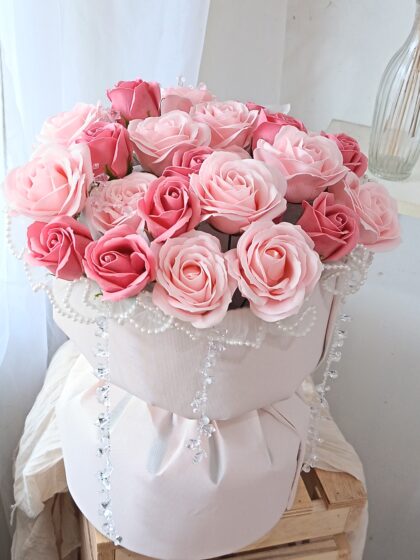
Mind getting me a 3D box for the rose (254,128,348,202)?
[{"bbox_3d":[0.081,-0.103,0.695,0.082,0.058,0.082,19,48,3],"label":"rose"}]

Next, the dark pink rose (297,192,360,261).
[{"bbox_3d":[0.104,-0.047,0.685,0.058,0.051,0.058,-30,89,-24],"label":"dark pink rose"}]

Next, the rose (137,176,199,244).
[{"bbox_3d":[-0.036,-0.062,0.675,0.057,0.052,0.057,5,62,-9],"label":"rose"}]

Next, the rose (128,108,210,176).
[{"bbox_3d":[-0.039,-0.133,0.750,0.080,0.058,0.080,0,45,-3],"label":"rose"}]

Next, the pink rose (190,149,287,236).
[{"bbox_3d":[0.024,-0.074,0.660,0.081,0.058,0.081,0,60,2],"label":"pink rose"}]

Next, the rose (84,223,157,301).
[{"bbox_3d":[-0.075,-0.015,0.645,0.062,0.062,0.050,21,-1,13],"label":"rose"}]

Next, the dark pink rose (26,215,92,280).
[{"bbox_3d":[-0.131,-0.028,0.675,0.058,0.050,0.058,-3,77,13],"label":"dark pink rose"}]

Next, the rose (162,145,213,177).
[{"bbox_3d":[-0.014,-0.100,0.710,0.058,0.050,0.058,0,56,-1],"label":"rose"}]

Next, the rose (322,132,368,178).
[{"bbox_3d":[0.127,-0.120,0.750,0.055,0.048,0.055,27,57,5],"label":"rose"}]

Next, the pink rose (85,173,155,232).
[{"bbox_3d":[-0.078,-0.065,0.690,0.070,0.055,0.070,6,57,-7],"label":"pink rose"}]

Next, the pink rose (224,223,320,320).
[{"bbox_3d":[0.054,-0.008,0.645,0.081,0.058,0.081,6,71,5],"label":"pink rose"}]

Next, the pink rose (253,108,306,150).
[{"bbox_3d":[0.069,-0.143,0.770,0.059,0.052,0.059,14,43,2],"label":"pink rose"}]

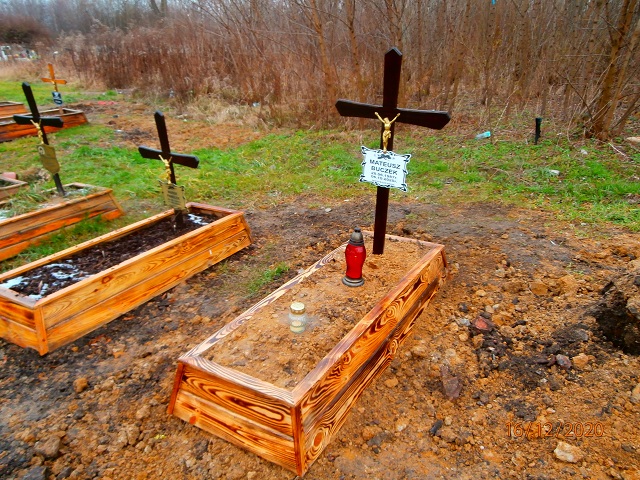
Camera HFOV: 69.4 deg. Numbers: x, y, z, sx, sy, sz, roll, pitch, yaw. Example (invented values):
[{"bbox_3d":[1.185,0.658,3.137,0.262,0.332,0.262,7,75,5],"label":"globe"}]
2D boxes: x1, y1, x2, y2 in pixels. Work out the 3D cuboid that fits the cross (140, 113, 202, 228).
[{"bbox_3d":[-1.205,-0.545,3.724,0.768,0.937,0.070,15,30,34],"label":"cross"}]

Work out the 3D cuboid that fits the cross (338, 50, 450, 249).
[{"bbox_3d":[0.408,-0.501,2.884,0.761,1.287,0.070,16,27,31],"label":"cross"}]

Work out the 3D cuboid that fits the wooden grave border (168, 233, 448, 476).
[{"bbox_3d":[0.128,0.402,2.645,0.695,0.267,1.966,11,24,29],"label":"wooden grave border"}]

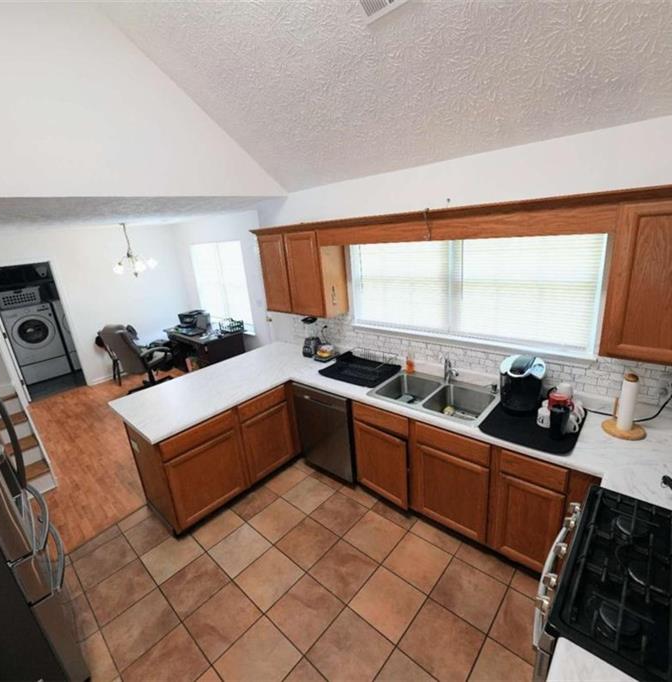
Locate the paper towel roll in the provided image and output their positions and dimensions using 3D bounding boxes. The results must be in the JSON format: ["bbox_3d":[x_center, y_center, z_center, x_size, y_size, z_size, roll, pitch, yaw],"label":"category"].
[{"bbox_3d":[1.562,0.325,1.821,0.075,0.310,0.075,10,23,41],"label":"paper towel roll"}]

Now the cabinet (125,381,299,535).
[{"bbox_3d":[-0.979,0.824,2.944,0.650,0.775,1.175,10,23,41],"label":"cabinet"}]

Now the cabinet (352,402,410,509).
[{"bbox_3d":[0.532,0.784,2.736,0.525,0.775,0.610,10,22,42],"label":"cabinet"}]

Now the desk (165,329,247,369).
[{"bbox_3d":[-2.210,0.201,5.885,1.435,0.755,0.701,10,22,42],"label":"desk"}]

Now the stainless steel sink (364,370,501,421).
[{"bbox_3d":[0.726,0.487,2.599,0.843,0.200,0.524,10,22,42],"label":"stainless steel sink"}]

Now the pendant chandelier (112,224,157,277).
[{"bbox_3d":[-2.964,-1.321,4.907,0.620,0.700,0.620,10,23,41],"label":"pendant chandelier"}]

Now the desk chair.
[{"bbox_3d":[-2.980,0.276,5.297,0.640,1.060,0.730,4,18,28],"label":"desk chair"}]

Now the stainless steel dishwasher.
[{"bbox_3d":[0.088,0.713,3.140,0.615,0.795,0.610,10,22,42],"label":"stainless steel dishwasher"}]

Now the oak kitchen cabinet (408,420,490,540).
[{"bbox_3d":[0.922,0.823,2.427,0.530,0.770,0.605,10,23,41],"label":"oak kitchen cabinet"}]

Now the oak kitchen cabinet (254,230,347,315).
[{"bbox_3d":[-0.325,-0.645,3.255,0.830,0.750,0.330,10,23,41],"label":"oak kitchen cabinet"}]

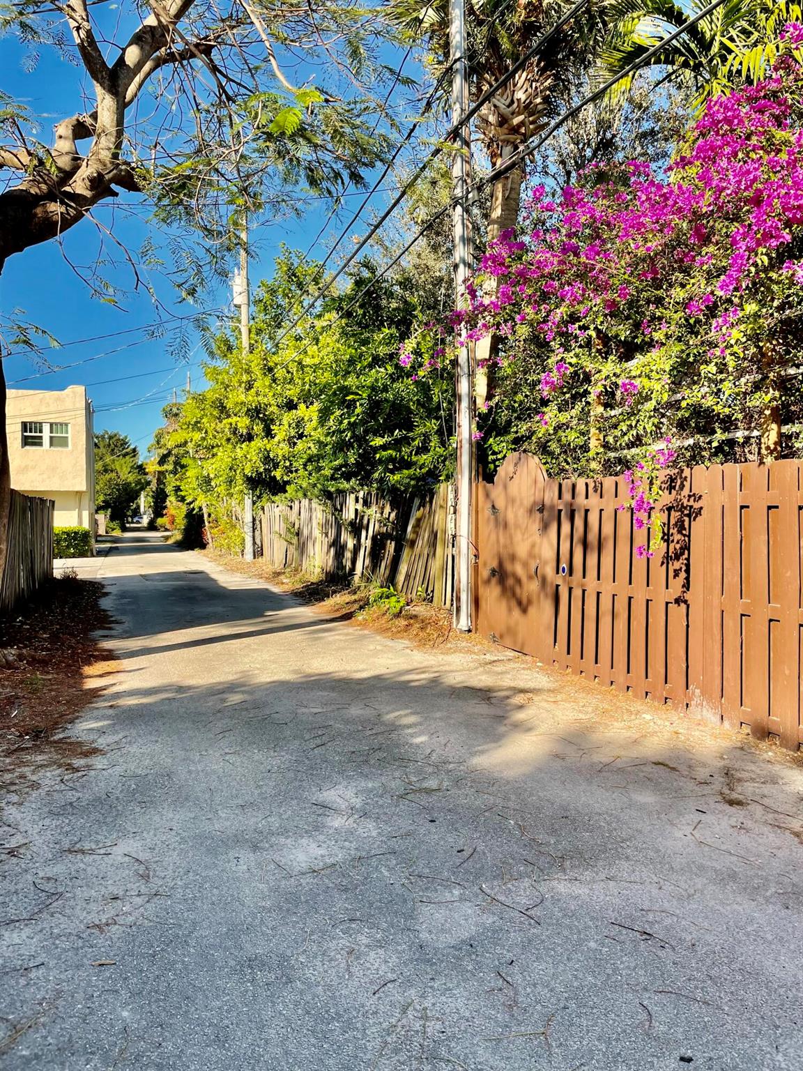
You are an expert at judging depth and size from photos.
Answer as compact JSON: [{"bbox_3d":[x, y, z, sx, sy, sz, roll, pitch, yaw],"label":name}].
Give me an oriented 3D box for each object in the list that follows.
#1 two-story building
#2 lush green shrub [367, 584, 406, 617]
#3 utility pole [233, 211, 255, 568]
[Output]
[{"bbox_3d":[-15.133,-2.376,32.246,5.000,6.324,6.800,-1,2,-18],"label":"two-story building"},{"bbox_3d":[-0.226,0.965,12.050,0.530,0.440,0.480,-1,2,-18],"label":"lush green shrub"},{"bbox_3d":[-5.203,-4.805,26.406,0.520,11.250,0.360,-1,2,-18],"label":"utility pole"}]

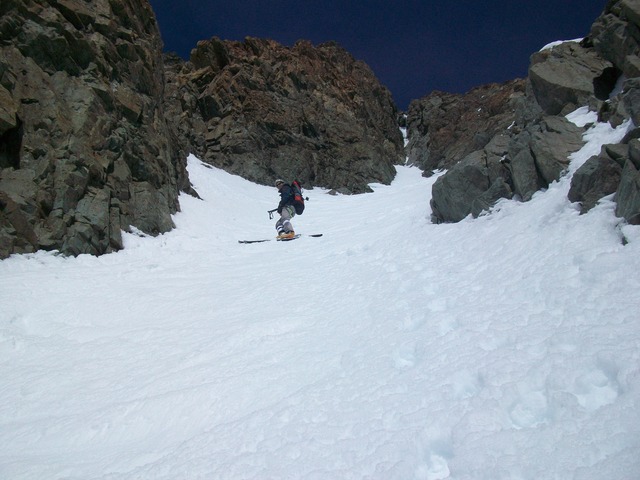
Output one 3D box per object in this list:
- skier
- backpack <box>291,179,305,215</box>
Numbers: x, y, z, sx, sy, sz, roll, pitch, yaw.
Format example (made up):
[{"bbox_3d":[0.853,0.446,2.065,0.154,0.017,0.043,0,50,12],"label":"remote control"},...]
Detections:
[{"bbox_3d":[-0.747,-0.660,12.800,0.580,1.360,0.580,10,-24,-23],"label":"skier"},{"bbox_3d":[-0.495,-0.935,13.020,0.270,0.660,0.330,-2,-19,-27],"label":"backpack"}]

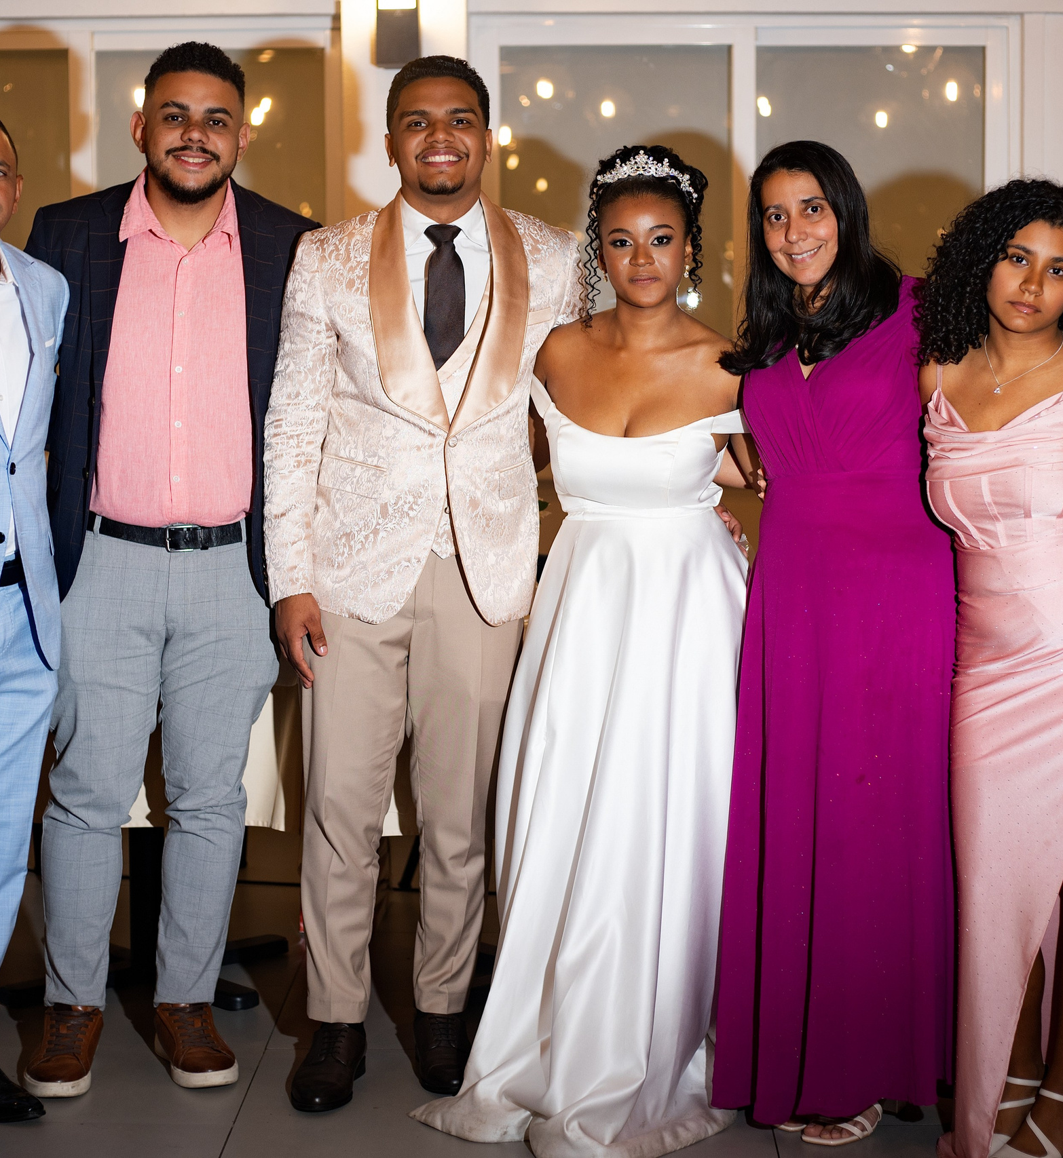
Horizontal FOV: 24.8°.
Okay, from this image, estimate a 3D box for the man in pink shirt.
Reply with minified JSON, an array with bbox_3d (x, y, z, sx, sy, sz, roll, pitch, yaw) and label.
[{"bbox_3d":[-0.631,-0.020,4.208,0.580,1.808,0.360,-1,7,-3],"label":"man in pink shirt"}]

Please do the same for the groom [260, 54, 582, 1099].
[{"bbox_3d":[-0.176,0.003,4.139,0.570,1.773,0.360,-1,7,-3],"label":"groom"}]

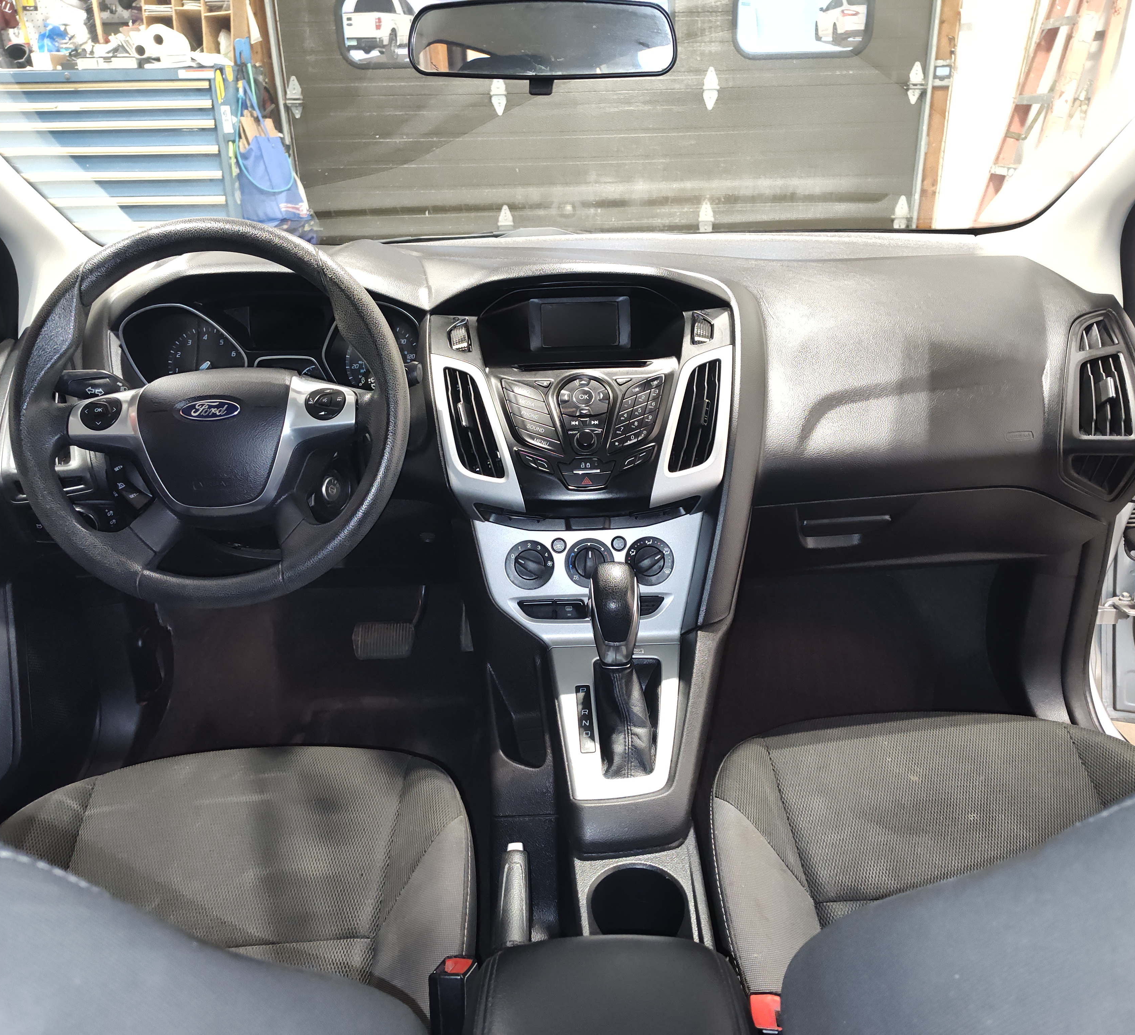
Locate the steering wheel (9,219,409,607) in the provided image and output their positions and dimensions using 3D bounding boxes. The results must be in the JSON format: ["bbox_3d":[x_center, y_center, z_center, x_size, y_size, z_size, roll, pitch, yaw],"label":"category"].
[{"bbox_3d":[-0.335,-0.097,0.892,0.372,0.372,0.105,-2,-2,-1],"label":"steering wheel"}]

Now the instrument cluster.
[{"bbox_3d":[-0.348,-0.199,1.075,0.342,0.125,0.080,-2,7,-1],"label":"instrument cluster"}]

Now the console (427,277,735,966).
[{"bbox_3d":[0.029,0.049,0.887,0.330,0.470,0.540,-2,24,-1],"label":"console"}]

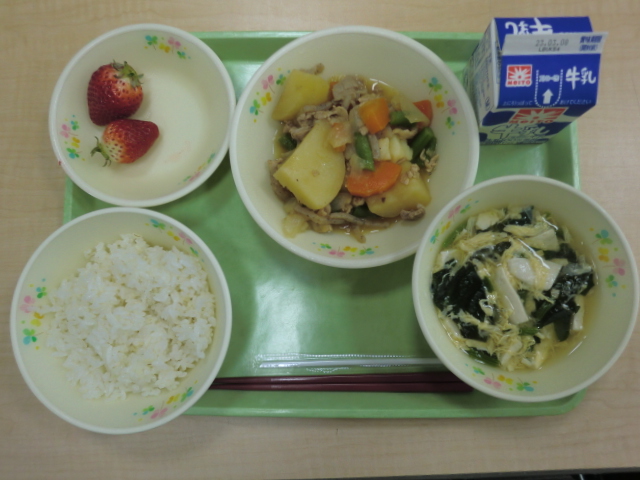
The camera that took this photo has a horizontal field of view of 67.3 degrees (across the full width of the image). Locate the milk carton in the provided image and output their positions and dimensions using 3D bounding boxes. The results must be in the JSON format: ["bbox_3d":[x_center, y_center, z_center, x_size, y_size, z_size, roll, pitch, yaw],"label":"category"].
[{"bbox_3d":[0.135,-0.104,0.313,0.057,0.098,0.056,-1,84,2],"label":"milk carton"}]

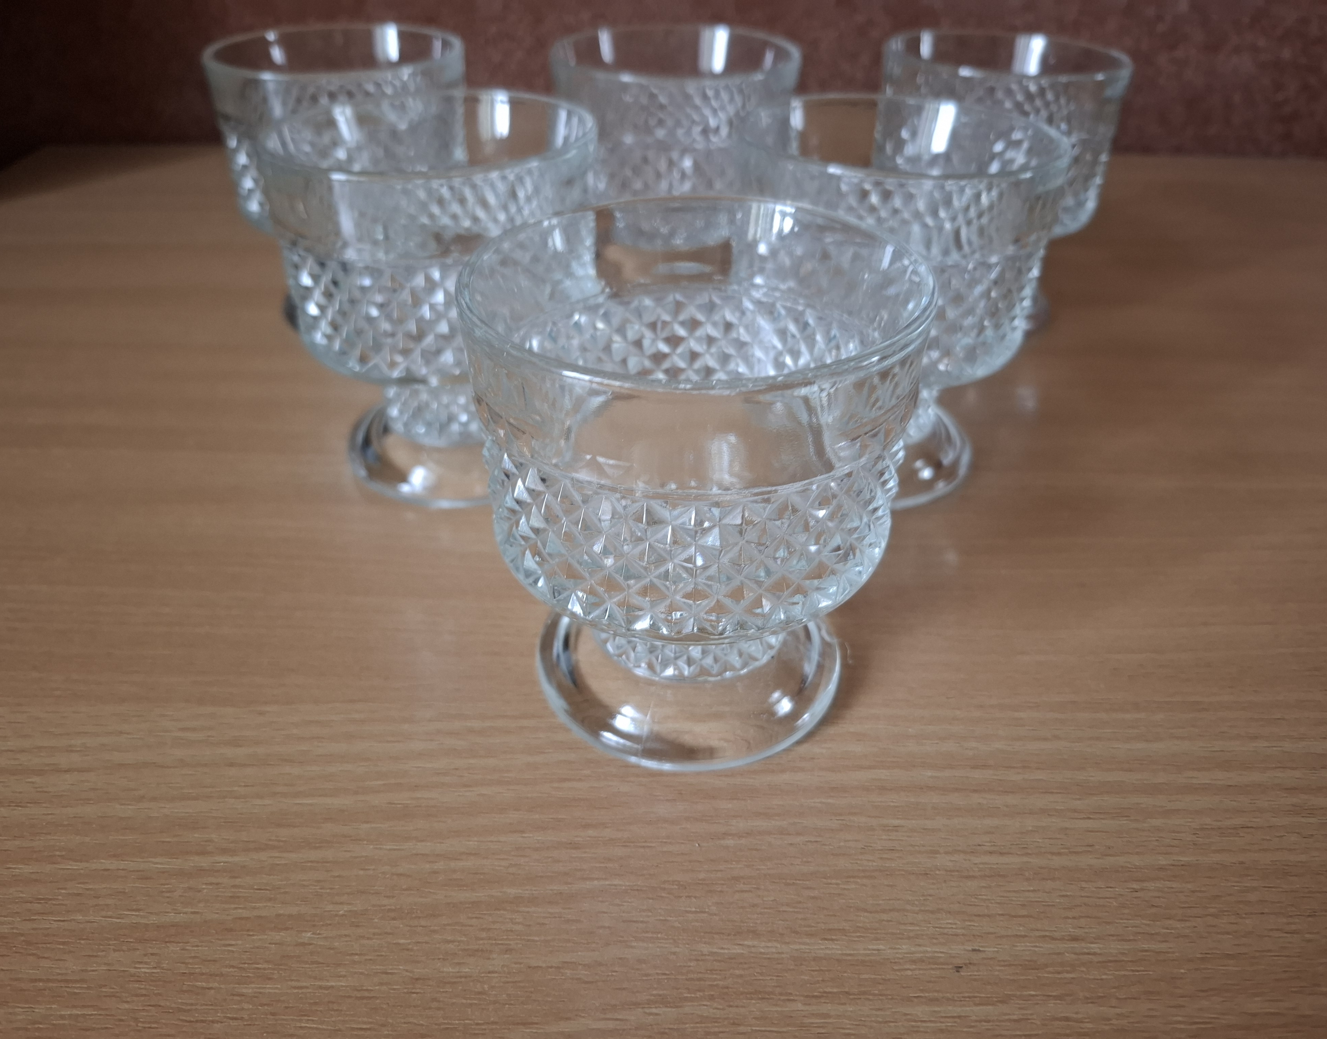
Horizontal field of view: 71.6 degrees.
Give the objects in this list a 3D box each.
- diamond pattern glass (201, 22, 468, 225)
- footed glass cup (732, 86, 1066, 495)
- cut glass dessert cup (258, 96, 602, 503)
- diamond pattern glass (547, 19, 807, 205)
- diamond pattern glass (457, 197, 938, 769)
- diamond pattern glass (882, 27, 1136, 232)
[{"bbox_3d":[-0.106,-0.116,0.325,0.081,0.092,0.081,1,38,0],"label":"diamond pattern glass"},{"bbox_3d":[0.058,-0.061,0.257,0.081,0.092,0.081,1,38,0],"label":"footed glass cup"},{"bbox_3d":[-0.058,-0.060,0.254,0.081,0.092,0.081,1,38,0],"label":"cut glass dessert cup"},{"bbox_3d":[0.004,-0.116,0.327,0.081,0.092,0.081,1,38,0],"label":"diamond pattern glass"},{"bbox_3d":[0.005,-0.006,0.186,0.081,0.092,0.081,1,38,0],"label":"diamond pattern glass"},{"bbox_3d":[0.112,-0.118,0.332,0.081,0.092,0.081,1,38,0],"label":"diamond pattern glass"}]

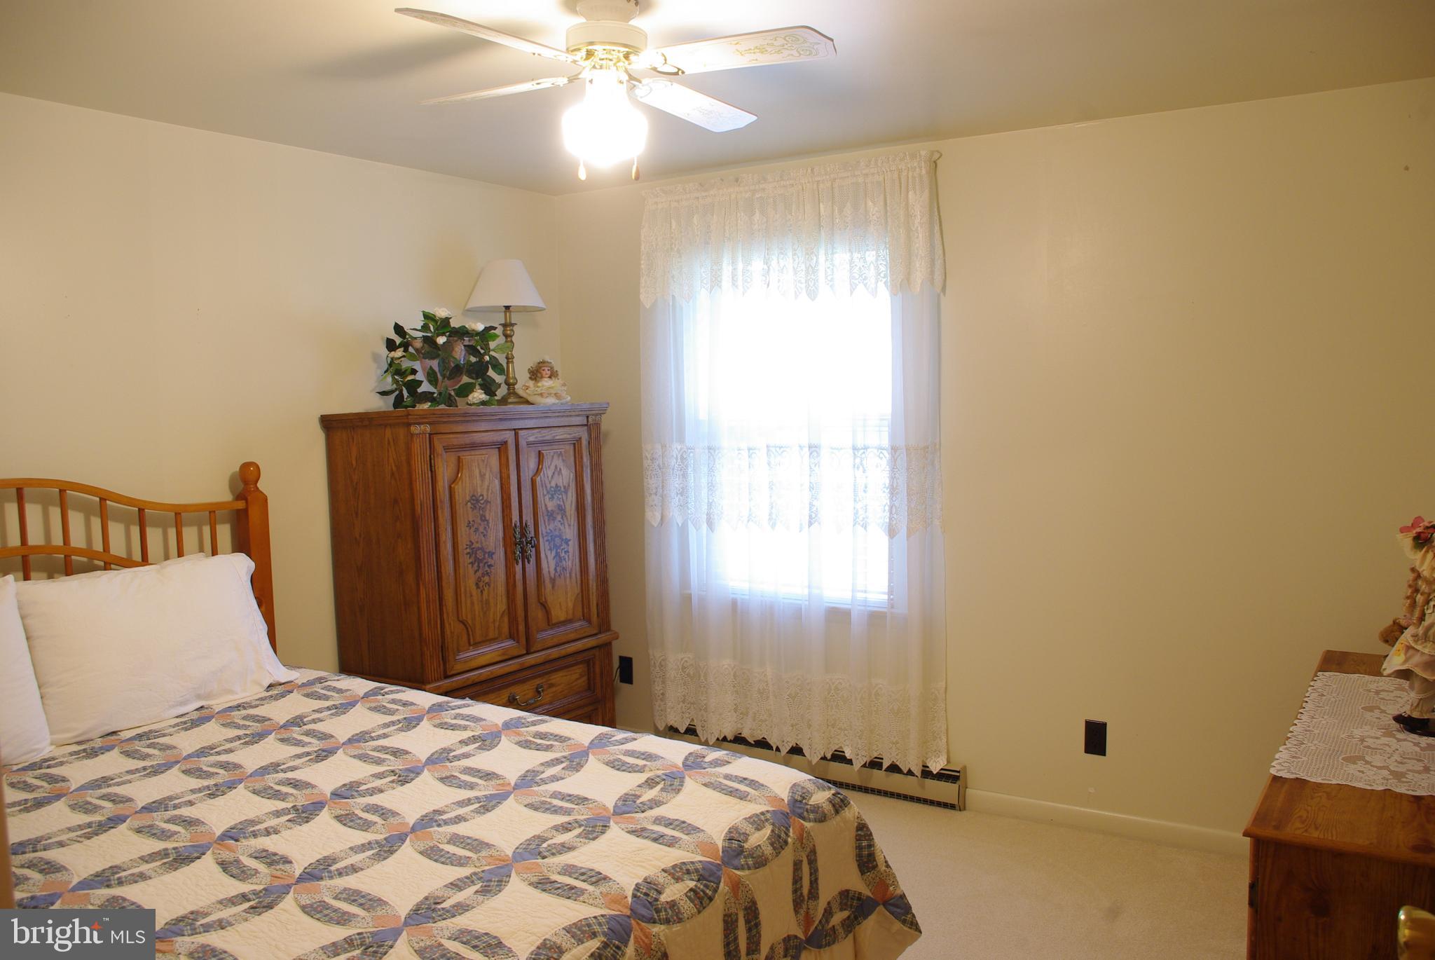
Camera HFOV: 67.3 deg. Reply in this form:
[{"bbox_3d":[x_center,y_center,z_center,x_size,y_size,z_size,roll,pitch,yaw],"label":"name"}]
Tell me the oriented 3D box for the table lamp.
[{"bbox_3d":[-0.741,-0.520,3.799,0.288,0.522,0.288,-2,6,0],"label":"table lamp"}]

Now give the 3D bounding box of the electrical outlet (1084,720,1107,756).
[{"bbox_3d":[1.278,0.875,3.644,0.071,0.115,0.009,1,7,30],"label":"electrical outlet"}]

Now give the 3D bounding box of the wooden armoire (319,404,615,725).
[{"bbox_3d":[-0.809,0.502,3.761,0.458,1.522,0.885,2,7,36],"label":"wooden armoire"}]

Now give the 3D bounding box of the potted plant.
[{"bbox_3d":[-0.909,-0.399,3.561,0.338,0.343,0.418,2,7,36],"label":"potted plant"}]

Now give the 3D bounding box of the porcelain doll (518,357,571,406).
[{"bbox_3d":[-0.614,-0.350,3.819,0.184,0.171,0.139,-5,6,-27],"label":"porcelain doll"}]

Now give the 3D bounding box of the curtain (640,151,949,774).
[{"bbox_3d":[0.265,-0.029,4.057,1.223,2.198,0.100,1,7,30],"label":"curtain"}]

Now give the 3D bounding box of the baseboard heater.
[{"bbox_3d":[0.334,1.099,4.185,1.273,0.169,0.068,1,7,30],"label":"baseboard heater"}]

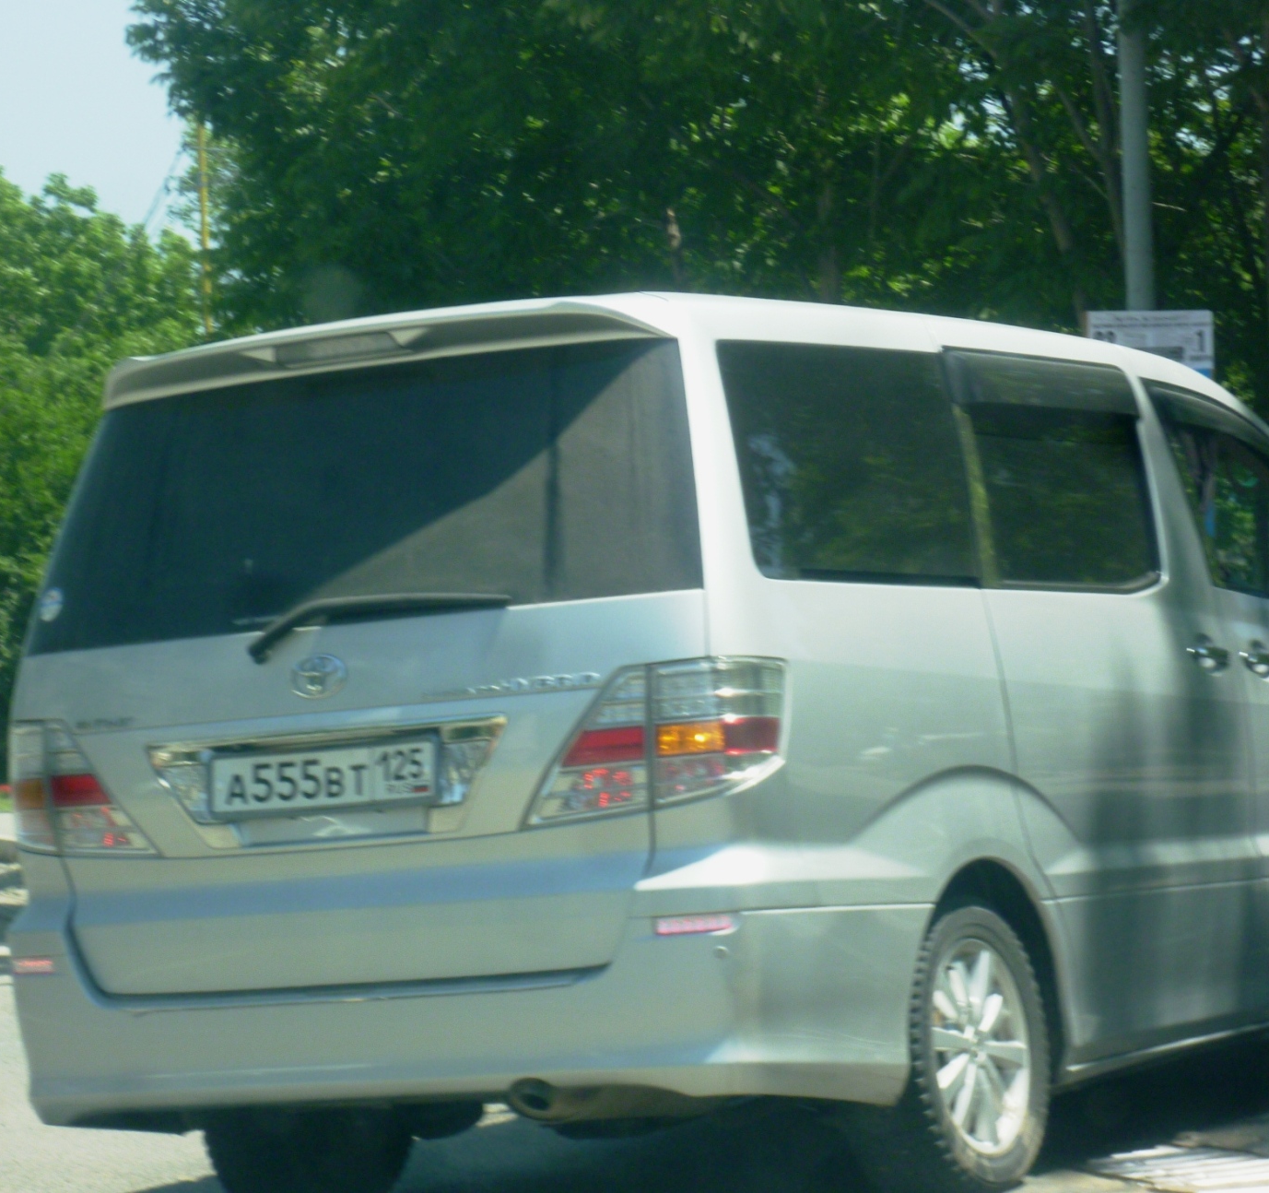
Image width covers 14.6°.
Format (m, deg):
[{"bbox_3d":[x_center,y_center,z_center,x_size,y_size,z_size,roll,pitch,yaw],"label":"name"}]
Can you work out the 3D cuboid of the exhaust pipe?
[{"bbox_3d":[-0.029,0.980,9.599,0.450,0.100,0.110,-2,-3,-41],"label":"exhaust pipe"}]

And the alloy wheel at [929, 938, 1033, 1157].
[{"bbox_3d":[0.636,0.930,10.206,0.180,0.455,0.455,-6,-3,29],"label":"alloy wheel"}]

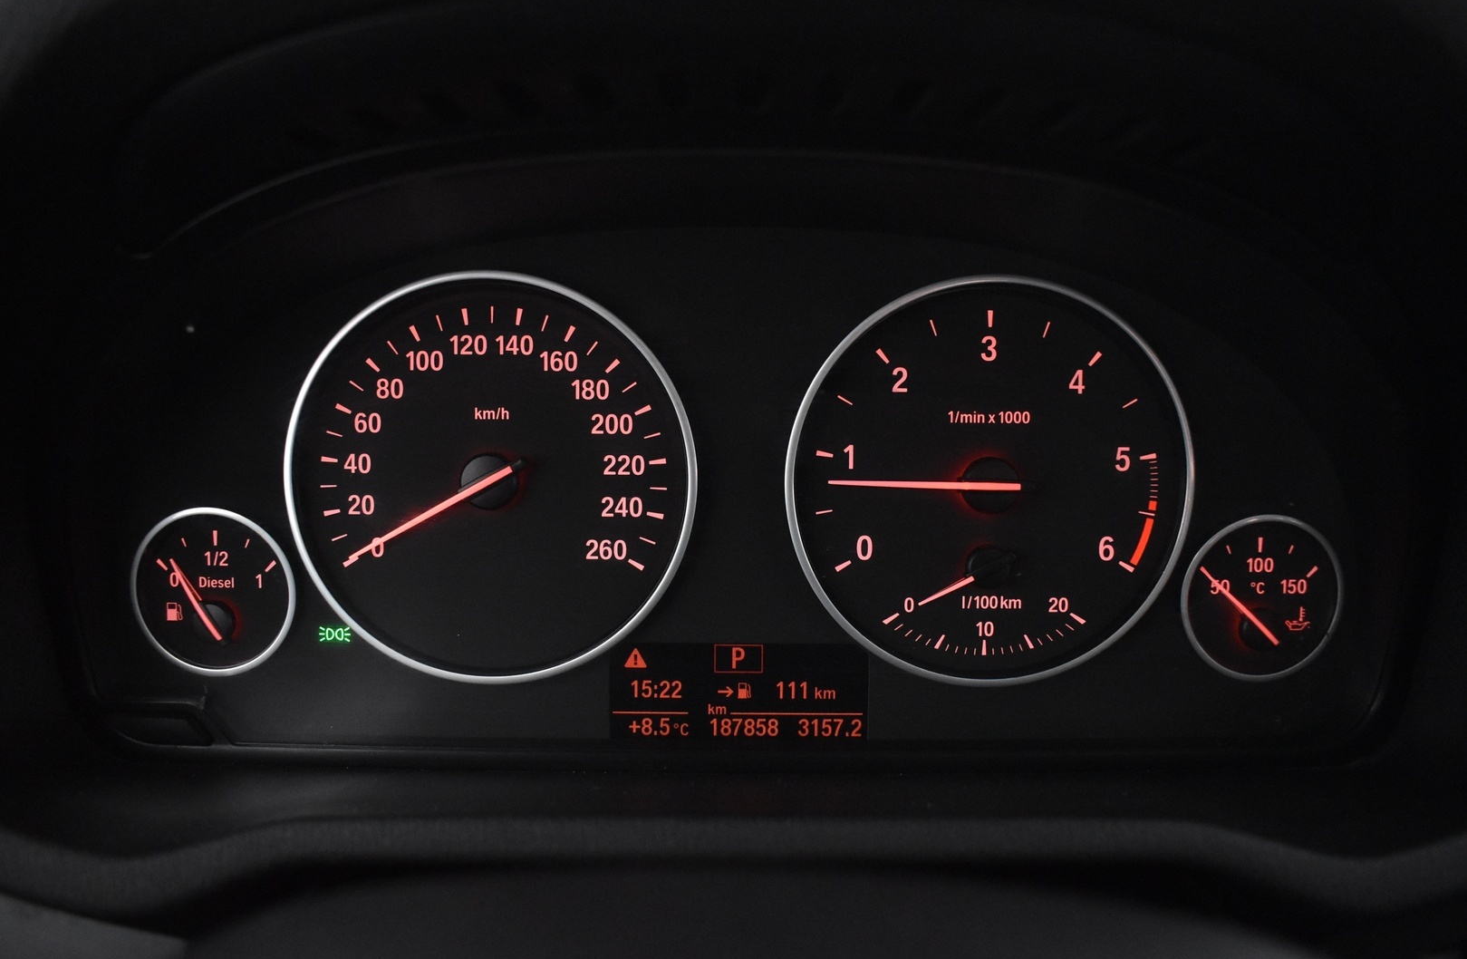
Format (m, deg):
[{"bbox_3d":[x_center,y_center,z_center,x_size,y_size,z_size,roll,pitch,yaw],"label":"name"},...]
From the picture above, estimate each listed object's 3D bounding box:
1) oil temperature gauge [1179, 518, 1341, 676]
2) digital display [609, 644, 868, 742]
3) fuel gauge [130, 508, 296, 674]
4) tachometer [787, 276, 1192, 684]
[{"bbox_3d":[0.129,0.029,0.271,0.040,0.040,0.013,0,5,0],"label":"oil temperature gauge"},{"bbox_3d":[0.001,0.052,0.271,0.064,0.025,0.007,0,5,0],"label":"digital display"},{"bbox_3d":[-0.126,0.027,0.269,0.040,0.040,0.013,0,5,0],"label":"fuel gauge"},{"bbox_3d":[0.062,0.001,0.269,0.099,0.099,0.016,0,5,0],"label":"tachometer"}]

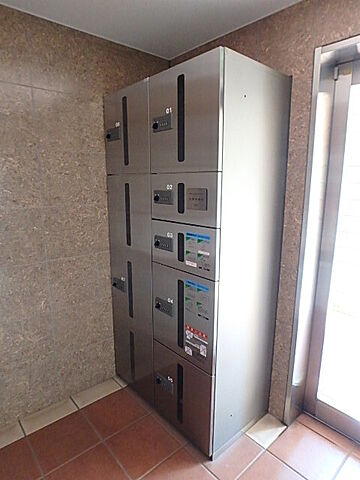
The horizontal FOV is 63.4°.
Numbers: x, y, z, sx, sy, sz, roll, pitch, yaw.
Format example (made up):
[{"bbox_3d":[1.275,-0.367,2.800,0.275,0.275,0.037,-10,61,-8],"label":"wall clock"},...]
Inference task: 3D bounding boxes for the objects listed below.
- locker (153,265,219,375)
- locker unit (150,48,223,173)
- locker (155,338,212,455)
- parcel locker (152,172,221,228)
[{"bbox_3d":[0.172,0.344,1.609,0.460,0.460,0.436,-10,15,-41],"label":"locker"},{"bbox_3d":[0.174,-0.555,1.429,0.460,0.449,0.436,-10,15,-41],"label":"locker unit"},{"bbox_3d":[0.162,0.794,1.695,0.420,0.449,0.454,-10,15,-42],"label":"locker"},{"bbox_3d":[0.027,-0.196,1.370,0.045,0.232,0.454,-10,15,-42],"label":"parcel locker"}]

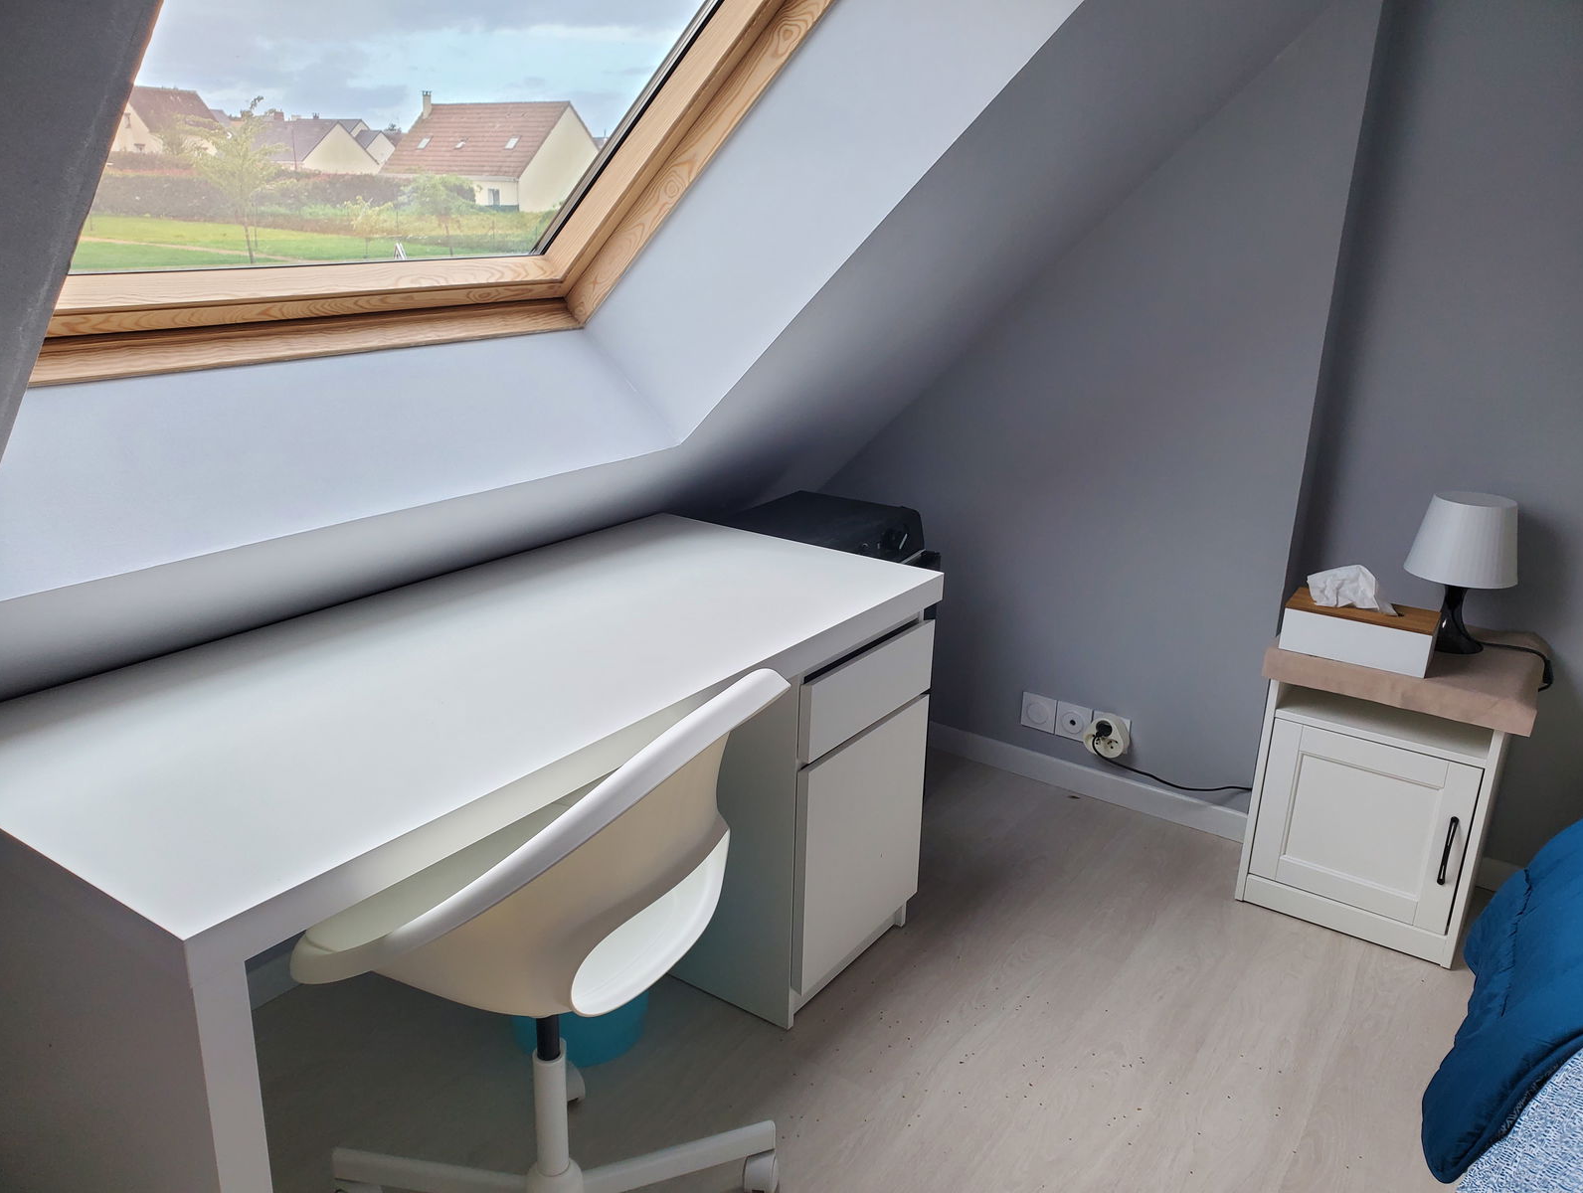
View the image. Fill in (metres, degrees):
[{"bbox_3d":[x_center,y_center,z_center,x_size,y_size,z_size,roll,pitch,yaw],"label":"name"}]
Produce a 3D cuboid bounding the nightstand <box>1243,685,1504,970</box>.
[{"bbox_3d":[1.195,0.371,2.430,0.409,0.545,0.360,13,21,32],"label":"nightstand"}]

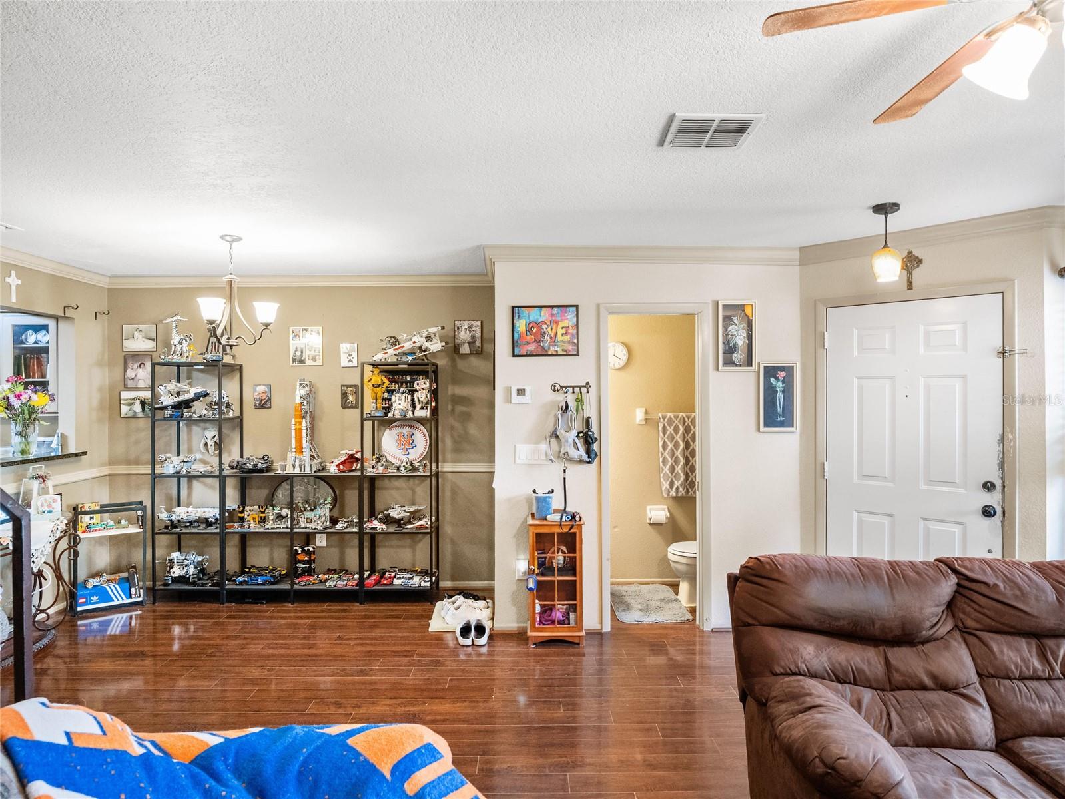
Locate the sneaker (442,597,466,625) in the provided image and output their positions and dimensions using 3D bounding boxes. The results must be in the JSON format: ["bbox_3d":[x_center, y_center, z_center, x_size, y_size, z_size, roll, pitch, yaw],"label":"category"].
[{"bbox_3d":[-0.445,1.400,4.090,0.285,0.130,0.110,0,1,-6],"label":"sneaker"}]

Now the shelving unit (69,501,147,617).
[{"bbox_3d":[-3.038,1.129,4.431,0.418,0.721,0.255,-1,1,-36],"label":"shelving unit"}]

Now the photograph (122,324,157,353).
[{"bbox_3d":[-3.069,-0.479,4.823,0.266,0.212,0.022,0,1,0],"label":"photograph"}]

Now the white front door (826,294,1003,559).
[{"bbox_3d":[2.167,0.459,3.550,0.885,2.035,0.045,0,1,44],"label":"white front door"}]

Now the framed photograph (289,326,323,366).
[{"bbox_3d":[-1.769,-0.415,4.829,0.256,0.306,0.022,0,1,0],"label":"framed photograph"}]

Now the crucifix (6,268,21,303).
[{"bbox_3d":[-3.350,-0.729,3.975,0.020,0.205,0.115,0,0,2],"label":"crucifix"}]

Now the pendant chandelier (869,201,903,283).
[{"bbox_3d":[1.757,-0.771,3.055,0.135,0.382,0.135,0,0,0],"label":"pendant chandelier"}]

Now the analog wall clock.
[{"bbox_3d":[0.646,-0.345,4.840,0.222,0.222,0.040,0,1,-1],"label":"analog wall clock"}]

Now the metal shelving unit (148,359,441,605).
[{"bbox_3d":[-1.738,0.609,4.632,2.020,1.750,0.360,0,1,0],"label":"metal shelving unit"}]

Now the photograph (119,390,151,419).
[{"bbox_3d":[-3.094,0.037,4.828,0.270,0.216,0.022,0,1,0],"label":"photograph"}]

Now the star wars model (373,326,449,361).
[{"bbox_3d":[-0.905,-0.415,4.570,0.540,0.235,0.400,-10,1,-3],"label":"star wars model"}]

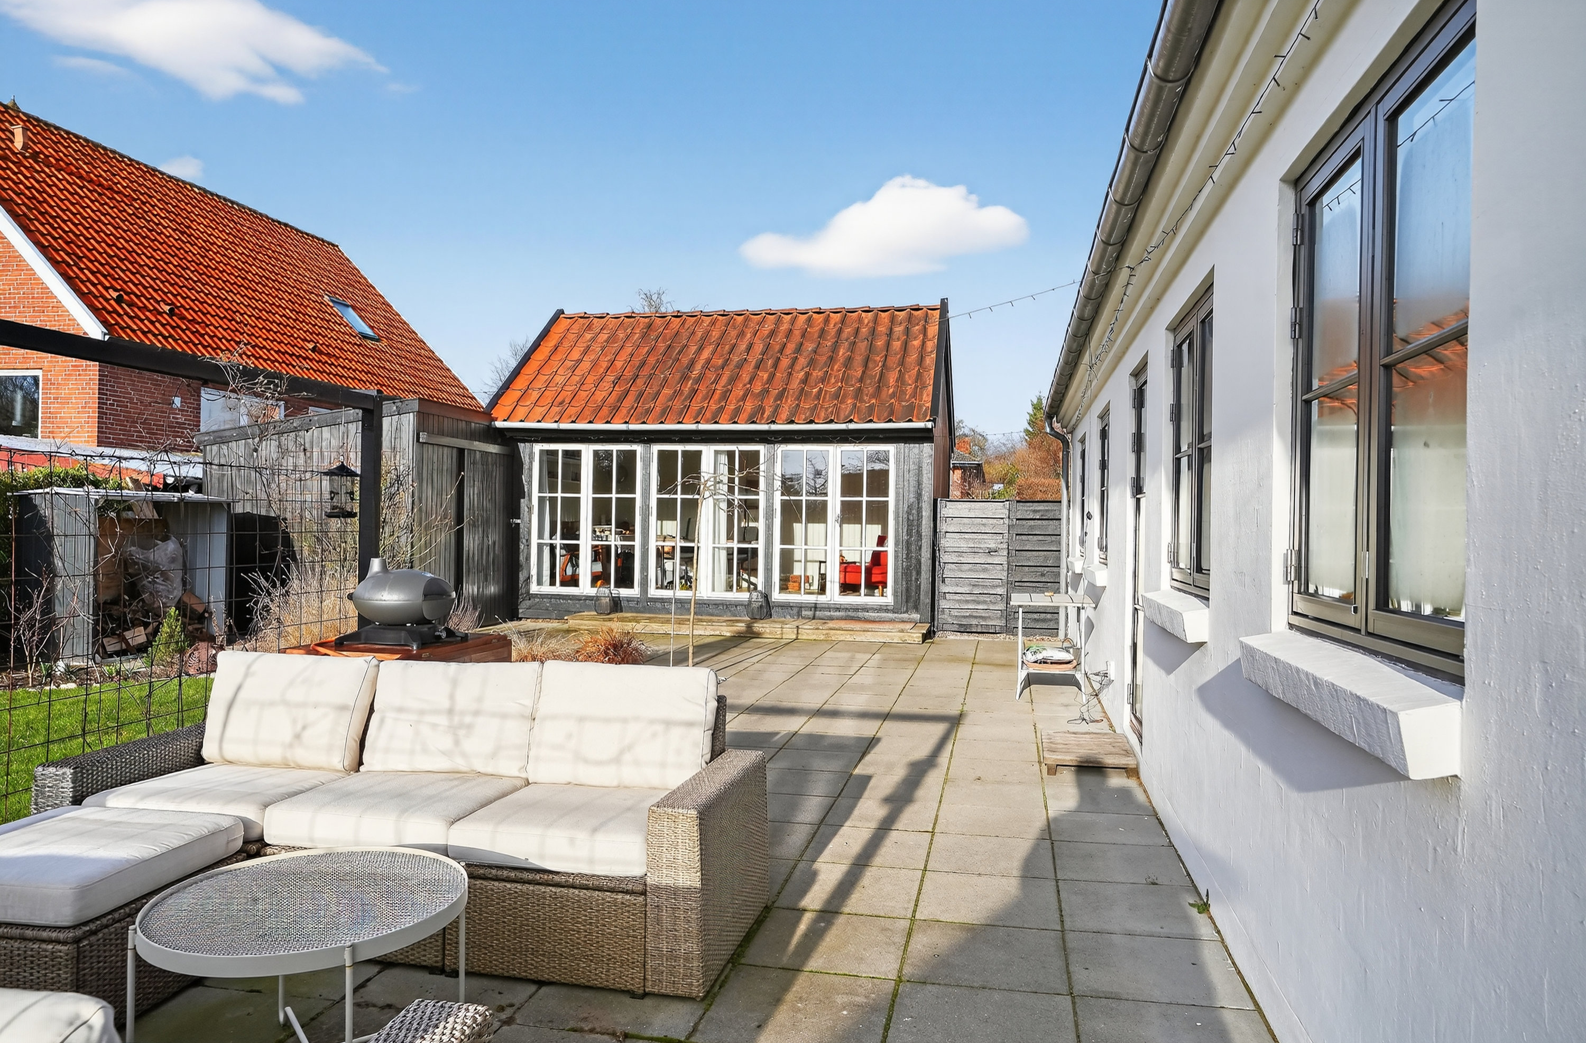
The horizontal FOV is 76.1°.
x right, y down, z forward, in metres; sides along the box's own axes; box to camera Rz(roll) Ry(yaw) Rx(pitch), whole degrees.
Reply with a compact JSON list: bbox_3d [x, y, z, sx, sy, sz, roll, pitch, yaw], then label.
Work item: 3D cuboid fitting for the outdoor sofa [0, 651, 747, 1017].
[{"bbox_3d":[-1.337,0.923,3.166,2.280,0.830,1.460,0,0,12],"label":"outdoor sofa"}]

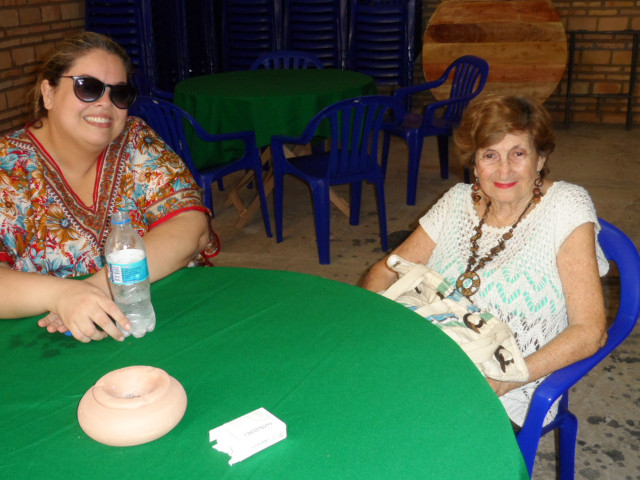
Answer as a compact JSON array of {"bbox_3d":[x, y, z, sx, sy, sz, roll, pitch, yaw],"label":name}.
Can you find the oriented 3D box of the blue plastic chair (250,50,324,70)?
[{"bbox_3d":[-0.227,-0.849,5.201,0.550,0.790,0.530,-1,20,3],"label":"blue plastic chair"}]

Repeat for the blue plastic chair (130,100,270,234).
[{"bbox_3d":[-0.612,-0.373,3.921,0.550,0.790,0.530,14,26,38],"label":"blue plastic chair"}]

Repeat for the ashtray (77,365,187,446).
[{"bbox_3d":[-0.255,0.222,1.040,0.146,0.068,0.146,-2,20,0],"label":"ashtray"}]

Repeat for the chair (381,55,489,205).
[{"bbox_3d":[0.696,-0.697,4.700,0.530,0.790,0.550,-7,21,-14],"label":"chair"}]

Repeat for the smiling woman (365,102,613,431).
[{"bbox_3d":[0.299,0.264,1.641,0.540,1.090,0.620,12,24,33],"label":"smiling woman"}]

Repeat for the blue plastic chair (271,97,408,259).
[{"bbox_3d":[0.081,-0.336,3.758,0.550,0.790,0.530,-12,22,-25],"label":"blue plastic chair"}]

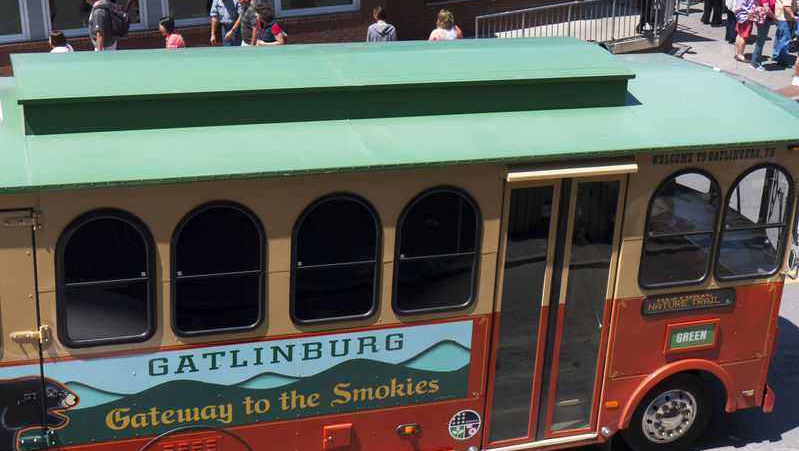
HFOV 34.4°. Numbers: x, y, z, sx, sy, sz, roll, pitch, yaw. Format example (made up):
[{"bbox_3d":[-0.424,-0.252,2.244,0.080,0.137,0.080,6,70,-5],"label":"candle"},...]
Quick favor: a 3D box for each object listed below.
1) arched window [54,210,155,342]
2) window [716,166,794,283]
[{"bbox_3d":[-1.933,0.342,8.534,0.652,0.991,0.060,-4,22,-20],"label":"arched window"},{"bbox_3d":[2.811,-0.029,10.230,0.641,0.986,0.060,-4,22,-20],"label":"window"}]

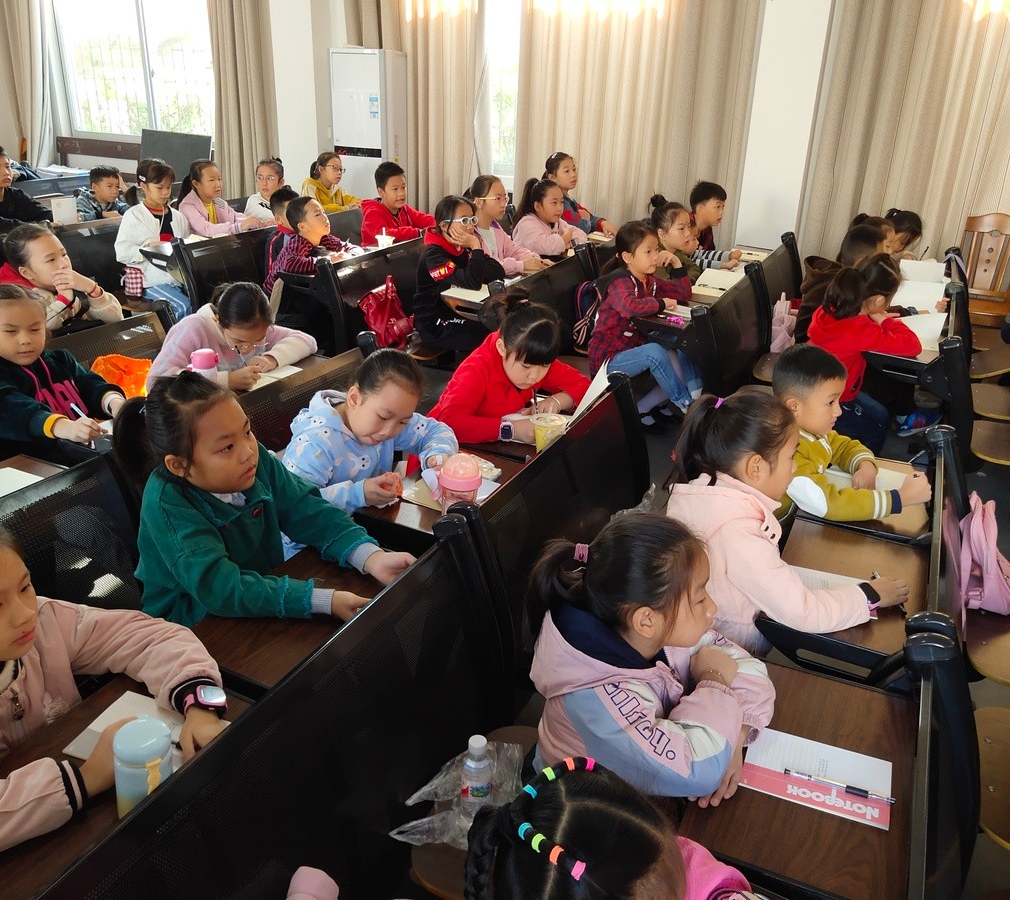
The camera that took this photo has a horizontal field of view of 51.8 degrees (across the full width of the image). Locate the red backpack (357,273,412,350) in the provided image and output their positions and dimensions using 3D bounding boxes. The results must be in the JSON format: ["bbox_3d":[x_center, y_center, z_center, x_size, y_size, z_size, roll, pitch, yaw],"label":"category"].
[{"bbox_3d":[-0.547,-0.628,4.758,0.190,0.330,0.270,-5,16,25],"label":"red backpack"}]

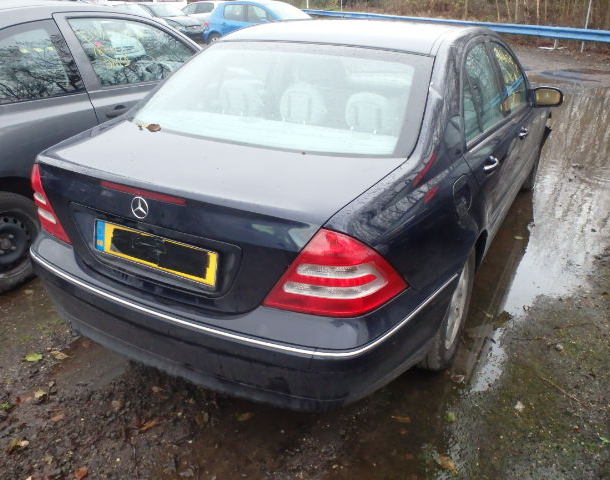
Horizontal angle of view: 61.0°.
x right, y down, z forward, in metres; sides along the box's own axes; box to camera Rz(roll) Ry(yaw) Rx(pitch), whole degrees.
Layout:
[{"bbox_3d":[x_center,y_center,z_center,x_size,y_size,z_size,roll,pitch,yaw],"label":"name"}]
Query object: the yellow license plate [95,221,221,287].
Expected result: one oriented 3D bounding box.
[{"bbox_3d":[-0.498,0.039,1.687,0.520,0.112,0.015,14,18,25],"label":"yellow license plate"}]

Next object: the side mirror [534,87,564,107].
[{"bbox_3d":[1.665,-0.997,3.563,0.210,0.145,0.130,14,28,25],"label":"side mirror"}]

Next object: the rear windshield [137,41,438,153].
[{"bbox_3d":[-0.119,-0.615,2.147,1.300,0.120,0.750,14,54,25],"label":"rear windshield"}]

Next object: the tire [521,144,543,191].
[{"bbox_3d":[1.909,-0.730,4.522,0.205,0.630,0.630,14,28,25],"label":"tire"}]

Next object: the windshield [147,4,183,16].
[{"bbox_3d":[-4.850,-7.979,18.000,1.350,0.150,0.750,-25,67,-43],"label":"windshield"}]

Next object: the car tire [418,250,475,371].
[{"bbox_3d":[0.597,0.270,2.341,0.205,0.630,0.630,14,28,25],"label":"car tire"}]

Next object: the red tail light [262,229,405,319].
[{"bbox_3d":[0.089,0.083,1.483,0.420,0.280,0.160,4,25,7],"label":"red tail light"}]

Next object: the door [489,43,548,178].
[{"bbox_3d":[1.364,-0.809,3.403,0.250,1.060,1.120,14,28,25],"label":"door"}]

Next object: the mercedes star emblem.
[{"bbox_3d":[-0.506,-0.099,1.601,0.075,0.076,0.012,14,28,25],"label":"mercedes star emblem"}]

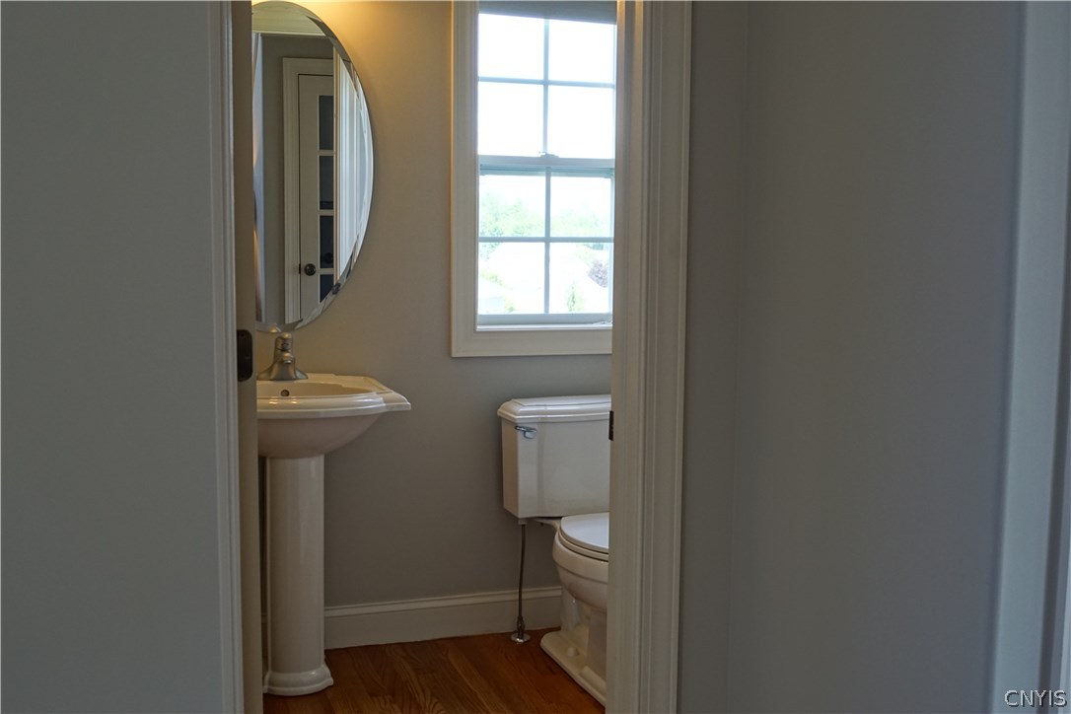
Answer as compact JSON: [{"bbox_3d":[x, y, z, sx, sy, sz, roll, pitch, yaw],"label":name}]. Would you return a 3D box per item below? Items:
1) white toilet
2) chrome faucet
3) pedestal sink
[{"bbox_3d":[0.223,0.548,3.449,0.487,0.765,0.745,-1,6,-18],"label":"white toilet"},{"bbox_3d":[-0.721,0.006,3.348,0.145,0.138,0.165,-1,6,-18],"label":"chrome faucet"},{"bbox_3d":[-0.683,0.509,3.277,0.595,0.862,0.520,-1,6,-18],"label":"pedestal sink"}]

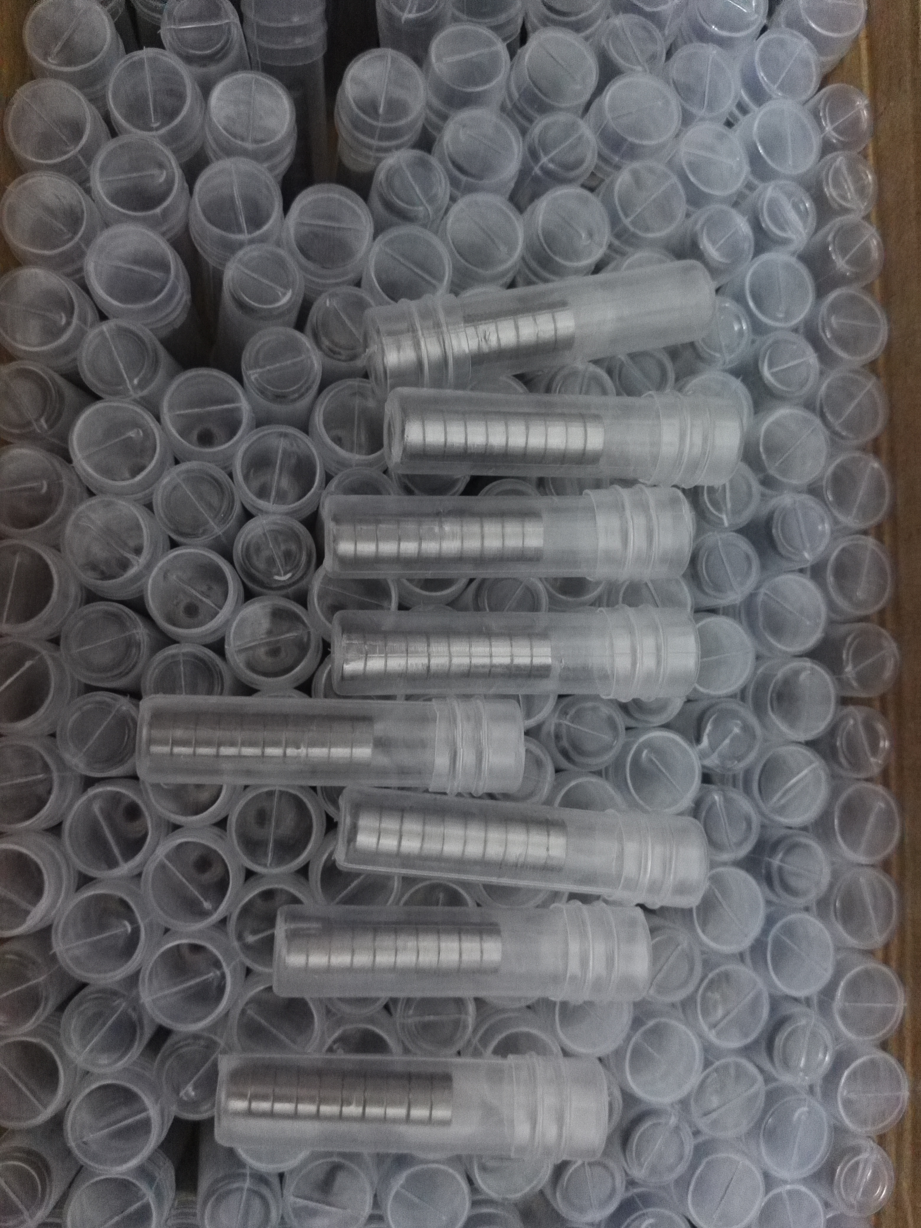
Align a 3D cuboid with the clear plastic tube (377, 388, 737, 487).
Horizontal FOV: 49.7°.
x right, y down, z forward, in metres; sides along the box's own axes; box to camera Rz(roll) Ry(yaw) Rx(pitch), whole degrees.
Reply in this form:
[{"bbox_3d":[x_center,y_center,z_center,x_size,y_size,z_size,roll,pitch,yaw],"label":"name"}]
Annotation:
[{"bbox_3d":[0.025,-0.043,0.242,0.085,0.021,0.021,0,83,-12],"label":"clear plastic tube"}]

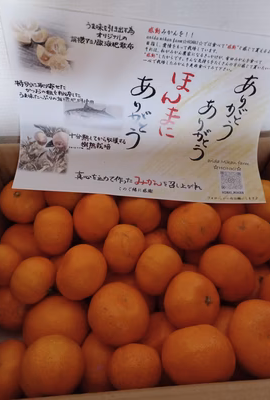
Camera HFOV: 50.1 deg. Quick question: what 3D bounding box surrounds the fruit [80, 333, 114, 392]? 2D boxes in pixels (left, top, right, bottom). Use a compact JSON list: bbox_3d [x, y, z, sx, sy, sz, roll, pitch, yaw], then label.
[{"bbox_3d":[-0.041,0.178,0.310,0.062,0.057,0.062,-2,51,-4],"label":"fruit"}]

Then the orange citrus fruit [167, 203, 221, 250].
[{"bbox_3d":[0.074,0.033,0.358,0.066,0.057,0.066,-2,51,-4],"label":"orange citrus fruit"}]

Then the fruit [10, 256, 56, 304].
[{"bbox_3d":[-0.112,0.088,0.319,0.048,0.051,0.051,-2,54,-4],"label":"fruit"}]

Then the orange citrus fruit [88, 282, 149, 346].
[{"bbox_3d":[-0.016,0.114,0.291,0.061,0.060,0.060,-2,54,-4],"label":"orange citrus fruit"}]

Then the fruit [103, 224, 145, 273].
[{"bbox_3d":[-0.013,0.058,0.346,0.050,0.058,0.058,-2,54,-4],"label":"fruit"}]

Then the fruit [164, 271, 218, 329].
[{"bbox_3d":[0.057,0.100,0.291,0.058,0.053,0.058,20,74,-28],"label":"fruit"}]

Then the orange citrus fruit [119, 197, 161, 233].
[{"bbox_3d":[0.007,0.017,0.386,0.059,0.054,0.059,-2,51,-4],"label":"orange citrus fruit"}]

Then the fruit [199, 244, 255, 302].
[{"bbox_3d":[0.101,0.080,0.315,0.062,0.057,0.062,-2,51,-4],"label":"fruit"}]

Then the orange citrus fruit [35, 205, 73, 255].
[{"bbox_3d":[-0.097,0.037,0.350,0.047,0.059,0.059,-2,54,-4],"label":"orange citrus fruit"}]

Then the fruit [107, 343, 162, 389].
[{"bbox_3d":[0.001,0.164,0.285,0.050,0.046,0.050,-2,51,-4],"label":"fruit"}]

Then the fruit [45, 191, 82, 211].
[{"bbox_3d":[-0.095,-0.010,0.390,0.059,0.053,0.059,-2,51,-4],"label":"fruit"}]

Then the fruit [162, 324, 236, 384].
[{"bbox_3d":[0.060,0.147,0.275,0.069,0.062,0.054,-2,54,-4],"label":"fruit"}]

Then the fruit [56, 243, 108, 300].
[{"bbox_3d":[-0.061,0.083,0.331,0.062,0.057,0.062,-2,51,-4],"label":"fruit"}]

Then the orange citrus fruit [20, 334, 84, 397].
[{"bbox_3d":[-0.079,0.158,0.276,0.061,0.056,0.061,-2,51,-4],"label":"orange citrus fruit"}]

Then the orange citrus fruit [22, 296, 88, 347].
[{"bbox_3d":[-0.089,0.140,0.328,0.072,0.064,0.072,-2,51,-4],"label":"orange citrus fruit"}]

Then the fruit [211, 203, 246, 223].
[{"bbox_3d":[0.127,0.010,0.398,0.059,0.059,0.059,-2,54,-4],"label":"fruit"}]

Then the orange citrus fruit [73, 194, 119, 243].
[{"bbox_3d":[-0.049,0.024,0.366,0.058,0.062,0.062,-2,54,-4],"label":"orange citrus fruit"}]

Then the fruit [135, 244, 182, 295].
[{"bbox_3d":[0.027,0.078,0.324,0.051,0.055,0.055,-2,54,-4],"label":"fruit"}]

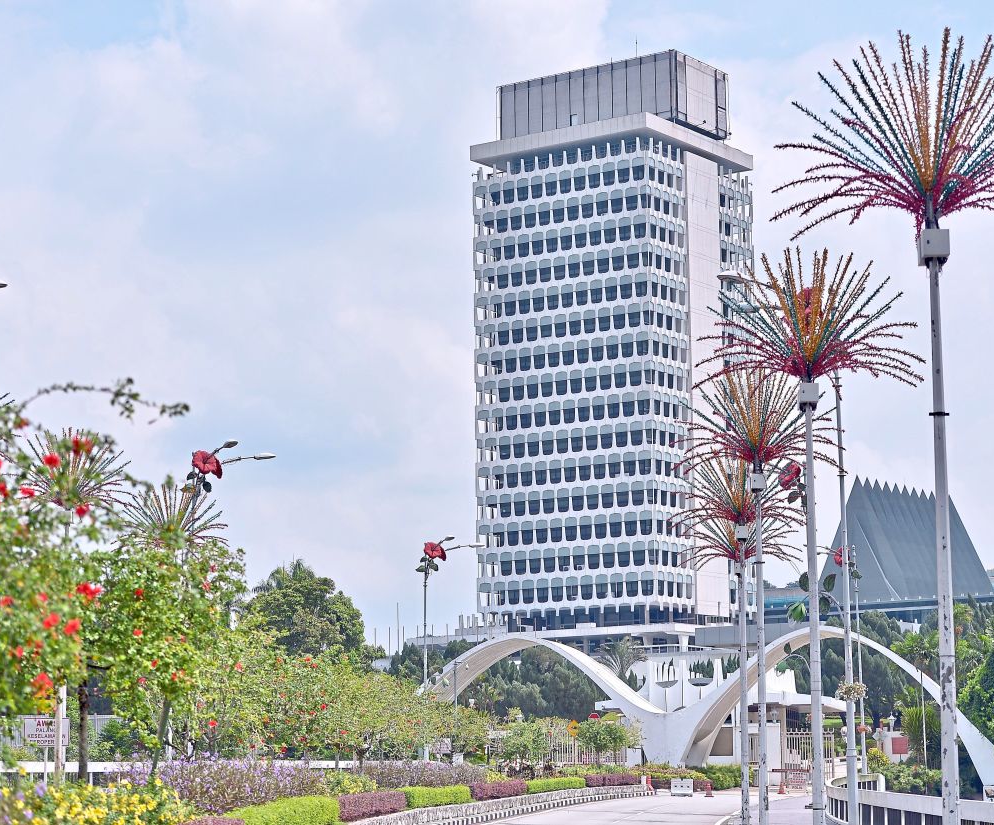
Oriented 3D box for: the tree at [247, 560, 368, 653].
[{"bbox_3d":[-15.180,19.320,190.000,10.200,14.800,10.200,0,-9,-5],"label":"tree"}]

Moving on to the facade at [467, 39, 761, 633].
[{"bbox_3d":[15.430,-7.710,311.800,26.900,72.700,26.700,-7,-10,35],"label":"facade"}]

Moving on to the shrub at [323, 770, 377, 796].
[{"bbox_3d":[-4.013,10.327,66.000,1.200,1.100,2.800,-2,-9,7],"label":"shrub"}]

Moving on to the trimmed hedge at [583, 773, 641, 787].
[{"bbox_3d":[6.943,22.792,149.112,0.650,0.680,22.664,-2,-9,11],"label":"trimmed hedge"}]

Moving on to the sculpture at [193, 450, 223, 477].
[{"bbox_3d":[-7.995,1.422,66.540,0.850,0.780,0.700,4,-10,-30],"label":"sculpture"}]

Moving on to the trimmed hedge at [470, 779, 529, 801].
[{"bbox_3d":[-0.022,15.972,102.079,0.620,0.650,22.357,-1,-9,6],"label":"trimmed hedge"}]

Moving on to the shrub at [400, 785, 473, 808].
[{"bbox_3d":[-2.013,12.674,79.826,0.620,0.630,16.762,-1,-9,5],"label":"shrub"}]

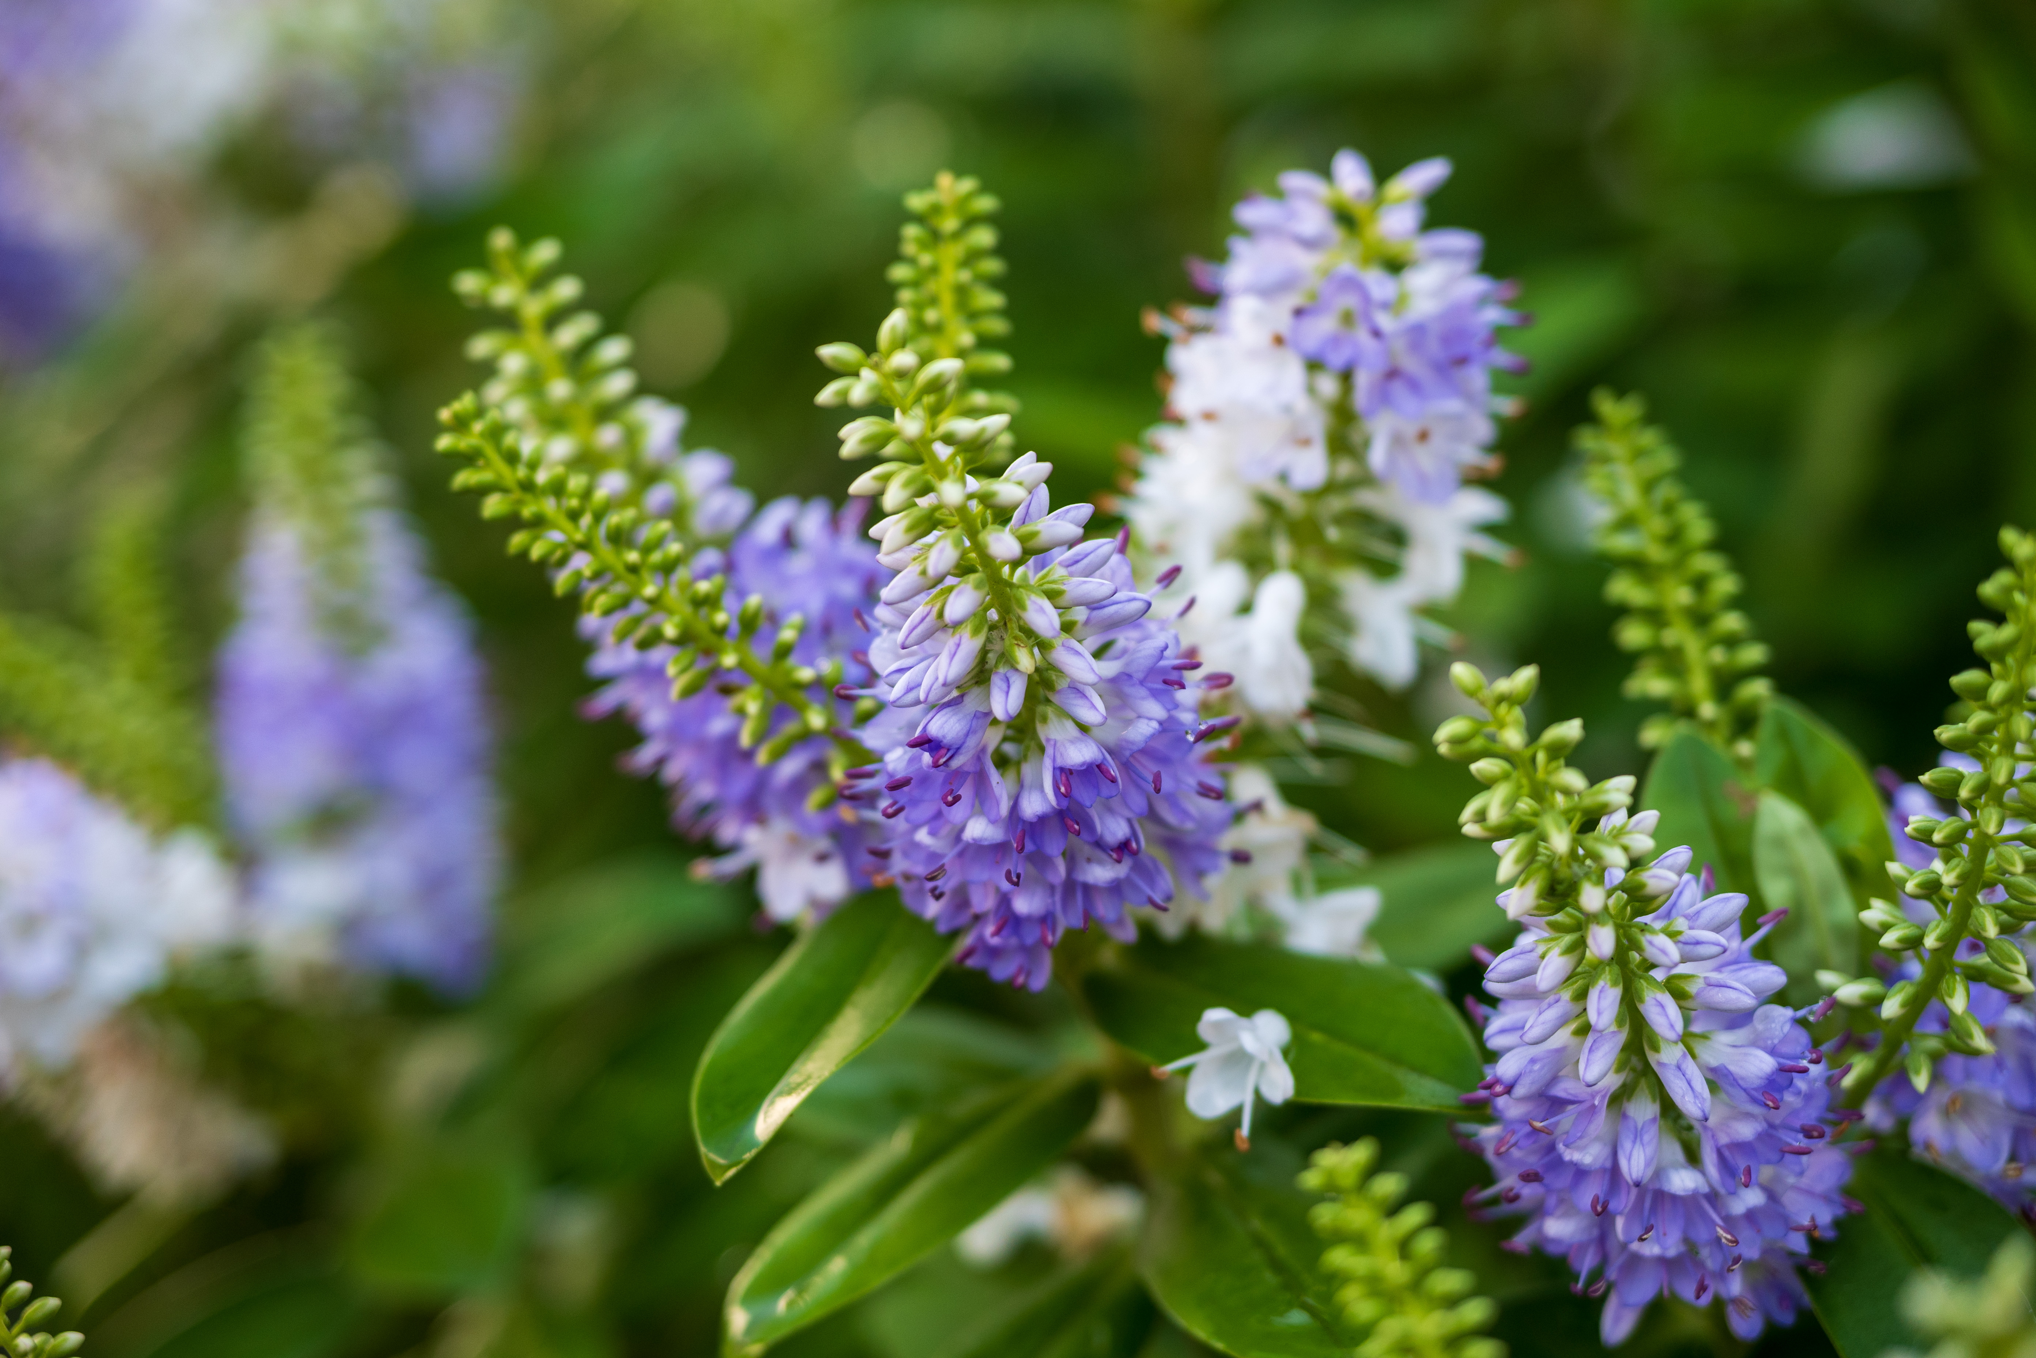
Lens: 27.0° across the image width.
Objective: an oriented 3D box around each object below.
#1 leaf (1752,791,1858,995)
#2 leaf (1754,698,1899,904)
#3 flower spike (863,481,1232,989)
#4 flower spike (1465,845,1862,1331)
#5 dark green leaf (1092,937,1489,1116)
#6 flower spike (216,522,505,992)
[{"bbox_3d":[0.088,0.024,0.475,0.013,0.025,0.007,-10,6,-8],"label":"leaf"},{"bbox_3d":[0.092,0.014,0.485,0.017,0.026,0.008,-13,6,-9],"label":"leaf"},{"bbox_3d":[0.003,0.006,0.450,0.035,0.049,0.035,-15,24,7],"label":"flower spike"},{"bbox_3d":[0.067,0.044,0.445,0.036,0.048,0.036,-16,24,7],"label":"flower spike"},{"bbox_3d":[0.028,0.037,0.455,0.043,0.007,0.021,18,39,8],"label":"dark green leaf"},{"bbox_3d":[-0.093,0.010,0.600,0.036,0.066,0.036,-6,7,-1],"label":"flower spike"}]

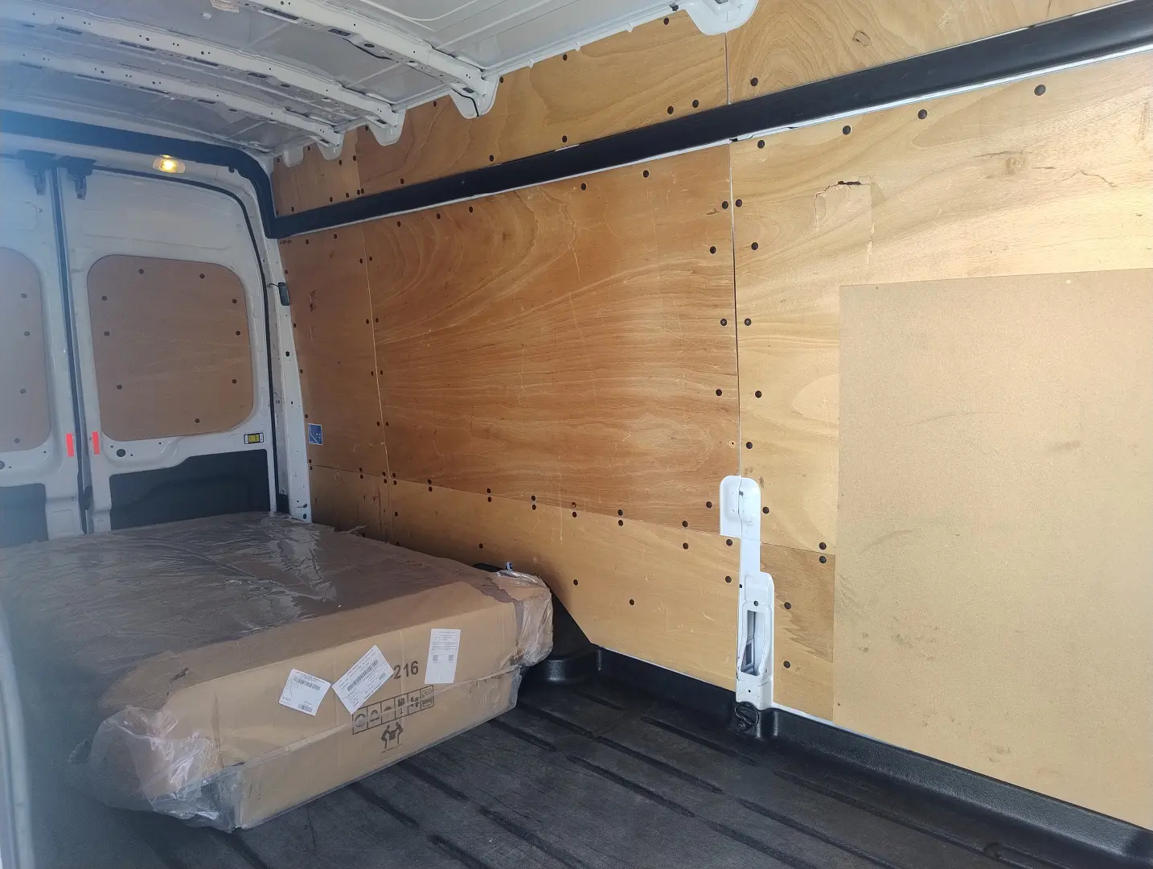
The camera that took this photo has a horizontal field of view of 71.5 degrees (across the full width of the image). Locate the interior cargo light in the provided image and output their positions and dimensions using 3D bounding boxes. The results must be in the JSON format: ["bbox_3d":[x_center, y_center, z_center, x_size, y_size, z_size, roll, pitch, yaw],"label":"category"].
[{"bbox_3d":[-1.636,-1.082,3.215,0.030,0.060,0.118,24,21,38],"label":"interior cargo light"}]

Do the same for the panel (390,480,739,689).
[{"bbox_3d":[-0.146,0.437,2.701,1.577,0.421,0.012,5,8,42],"label":"panel"}]

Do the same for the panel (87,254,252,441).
[{"bbox_3d":[-1.662,-0.357,3.327,0.012,0.736,0.620,5,8,42],"label":"panel"}]

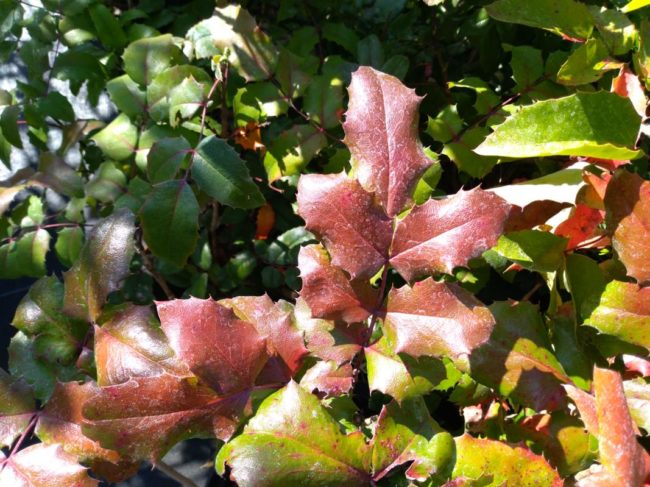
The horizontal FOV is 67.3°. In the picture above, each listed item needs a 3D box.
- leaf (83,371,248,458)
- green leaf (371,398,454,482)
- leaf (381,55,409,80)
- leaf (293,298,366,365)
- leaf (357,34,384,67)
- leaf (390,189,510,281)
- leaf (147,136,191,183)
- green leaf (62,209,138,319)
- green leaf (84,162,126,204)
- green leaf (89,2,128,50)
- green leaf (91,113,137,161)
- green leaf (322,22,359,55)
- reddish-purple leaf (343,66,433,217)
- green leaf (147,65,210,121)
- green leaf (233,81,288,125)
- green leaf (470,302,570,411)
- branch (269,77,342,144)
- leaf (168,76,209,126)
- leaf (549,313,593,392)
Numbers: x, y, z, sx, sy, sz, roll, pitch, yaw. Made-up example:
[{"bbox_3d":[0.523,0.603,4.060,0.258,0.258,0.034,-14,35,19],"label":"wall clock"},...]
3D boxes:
[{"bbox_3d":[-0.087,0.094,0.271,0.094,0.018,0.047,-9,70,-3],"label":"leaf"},{"bbox_3d":[0.048,0.116,0.286,0.056,0.021,0.049,-27,74,-15],"label":"green leaf"},{"bbox_3d":[0.087,-0.220,0.620,0.037,0.046,0.010,9,0,6],"label":"leaf"},{"bbox_3d":[0.003,0.055,0.331,0.059,0.015,0.036,27,69,25],"label":"leaf"},{"bbox_3d":[0.055,-0.228,0.580,0.032,0.010,0.045,2,81,0],"label":"leaf"},{"bbox_3d":[0.078,-0.004,0.301,0.092,0.015,0.043,-26,71,-16],"label":"leaf"},{"bbox_3d":[-0.118,-0.061,0.370,0.037,0.010,0.038,-35,67,-9],"label":"leaf"},{"bbox_3d":[-0.149,0.013,0.325,0.039,0.020,0.080,9,70,-12],"label":"green leaf"},{"bbox_3d":[-0.238,-0.067,0.530,0.043,0.012,0.046,14,76,-12],"label":"green leaf"},{"bbox_3d":[-0.224,-0.222,0.500,0.030,0.010,0.057,-25,82,-4],"label":"green leaf"},{"bbox_3d":[-0.217,-0.109,0.500,0.045,0.011,0.045,16,80,-11],"label":"green leaf"},{"bbox_3d":[0.020,-0.254,0.600,0.058,0.013,0.046,39,74,13],"label":"green leaf"},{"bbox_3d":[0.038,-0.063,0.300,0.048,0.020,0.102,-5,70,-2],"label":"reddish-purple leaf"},{"bbox_3d":[-0.149,-0.155,0.500,0.068,0.047,0.012,-32,7,-16],"label":"green leaf"},{"bbox_3d":[-0.073,-0.159,0.550,0.063,0.018,0.053,6,64,3],"label":"green leaf"},{"bbox_3d":[0.144,0.083,0.360,0.078,0.020,0.066,40,73,7],"label":"green leaf"},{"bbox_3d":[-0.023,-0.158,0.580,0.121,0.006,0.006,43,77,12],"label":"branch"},{"bbox_3d":[-0.140,-0.145,0.500,0.044,0.018,0.052,-27,61,-9],"label":"leaf"},{"bbox_3d":[0.179,0.078,0.355,0.035,0.013,0.058,-14,80,-9],"label":"leaf"}]

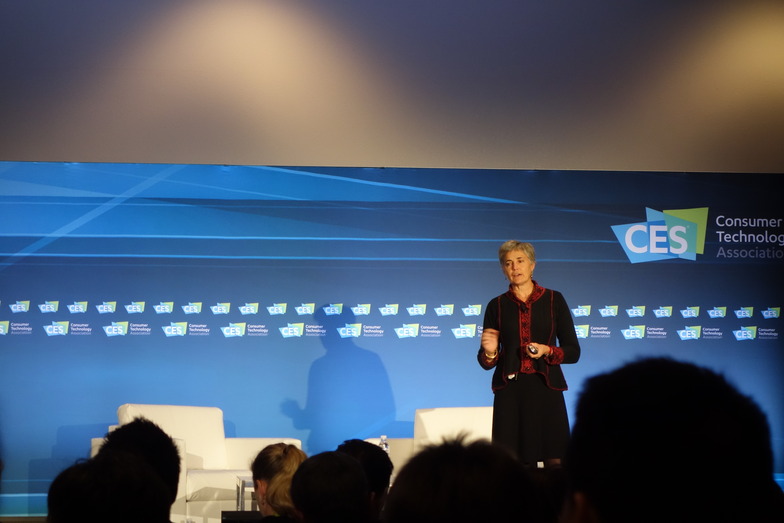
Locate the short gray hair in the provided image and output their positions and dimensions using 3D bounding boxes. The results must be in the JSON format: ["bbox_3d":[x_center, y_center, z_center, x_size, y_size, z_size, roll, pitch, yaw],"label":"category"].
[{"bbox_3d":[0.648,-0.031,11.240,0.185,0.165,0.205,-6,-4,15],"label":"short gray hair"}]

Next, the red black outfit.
[{"bbox_3d":[0.701,0.567,11.180,0.530,0.930,0.360,0,-4,5],"label":"red black outfit"}]

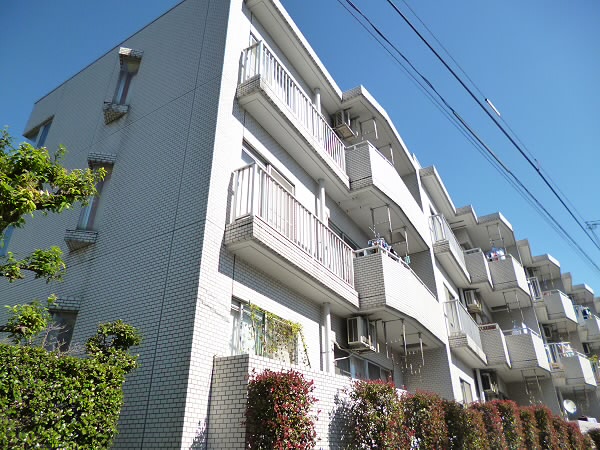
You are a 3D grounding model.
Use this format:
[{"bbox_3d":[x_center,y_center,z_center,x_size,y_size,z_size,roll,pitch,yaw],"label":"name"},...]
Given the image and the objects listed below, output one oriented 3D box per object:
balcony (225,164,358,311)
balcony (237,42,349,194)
[{"bbox_3d":[0.066,0.460,7.439,0.487,1.274,3.620,-17,-33,26],"label":"balcony"},{"bbox_3d":[0.048,-2.020,8.721,0.490,1.250,3.590,-16,-33,27],"label":"balcony"}]

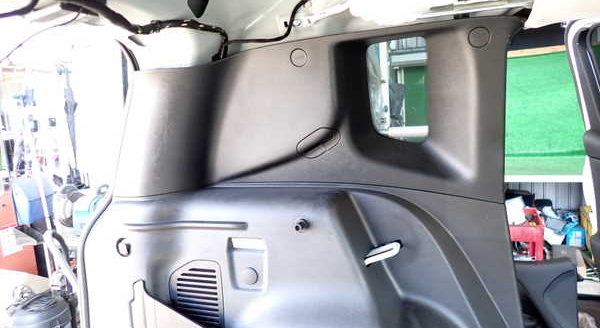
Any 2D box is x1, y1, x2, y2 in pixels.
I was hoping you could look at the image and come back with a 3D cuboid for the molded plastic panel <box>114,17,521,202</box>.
[{"bbox_3d":[0.016,-0.088,0.820,0.740,0.335,0.200,1,3,12],"label":"molded plastic panel"}]

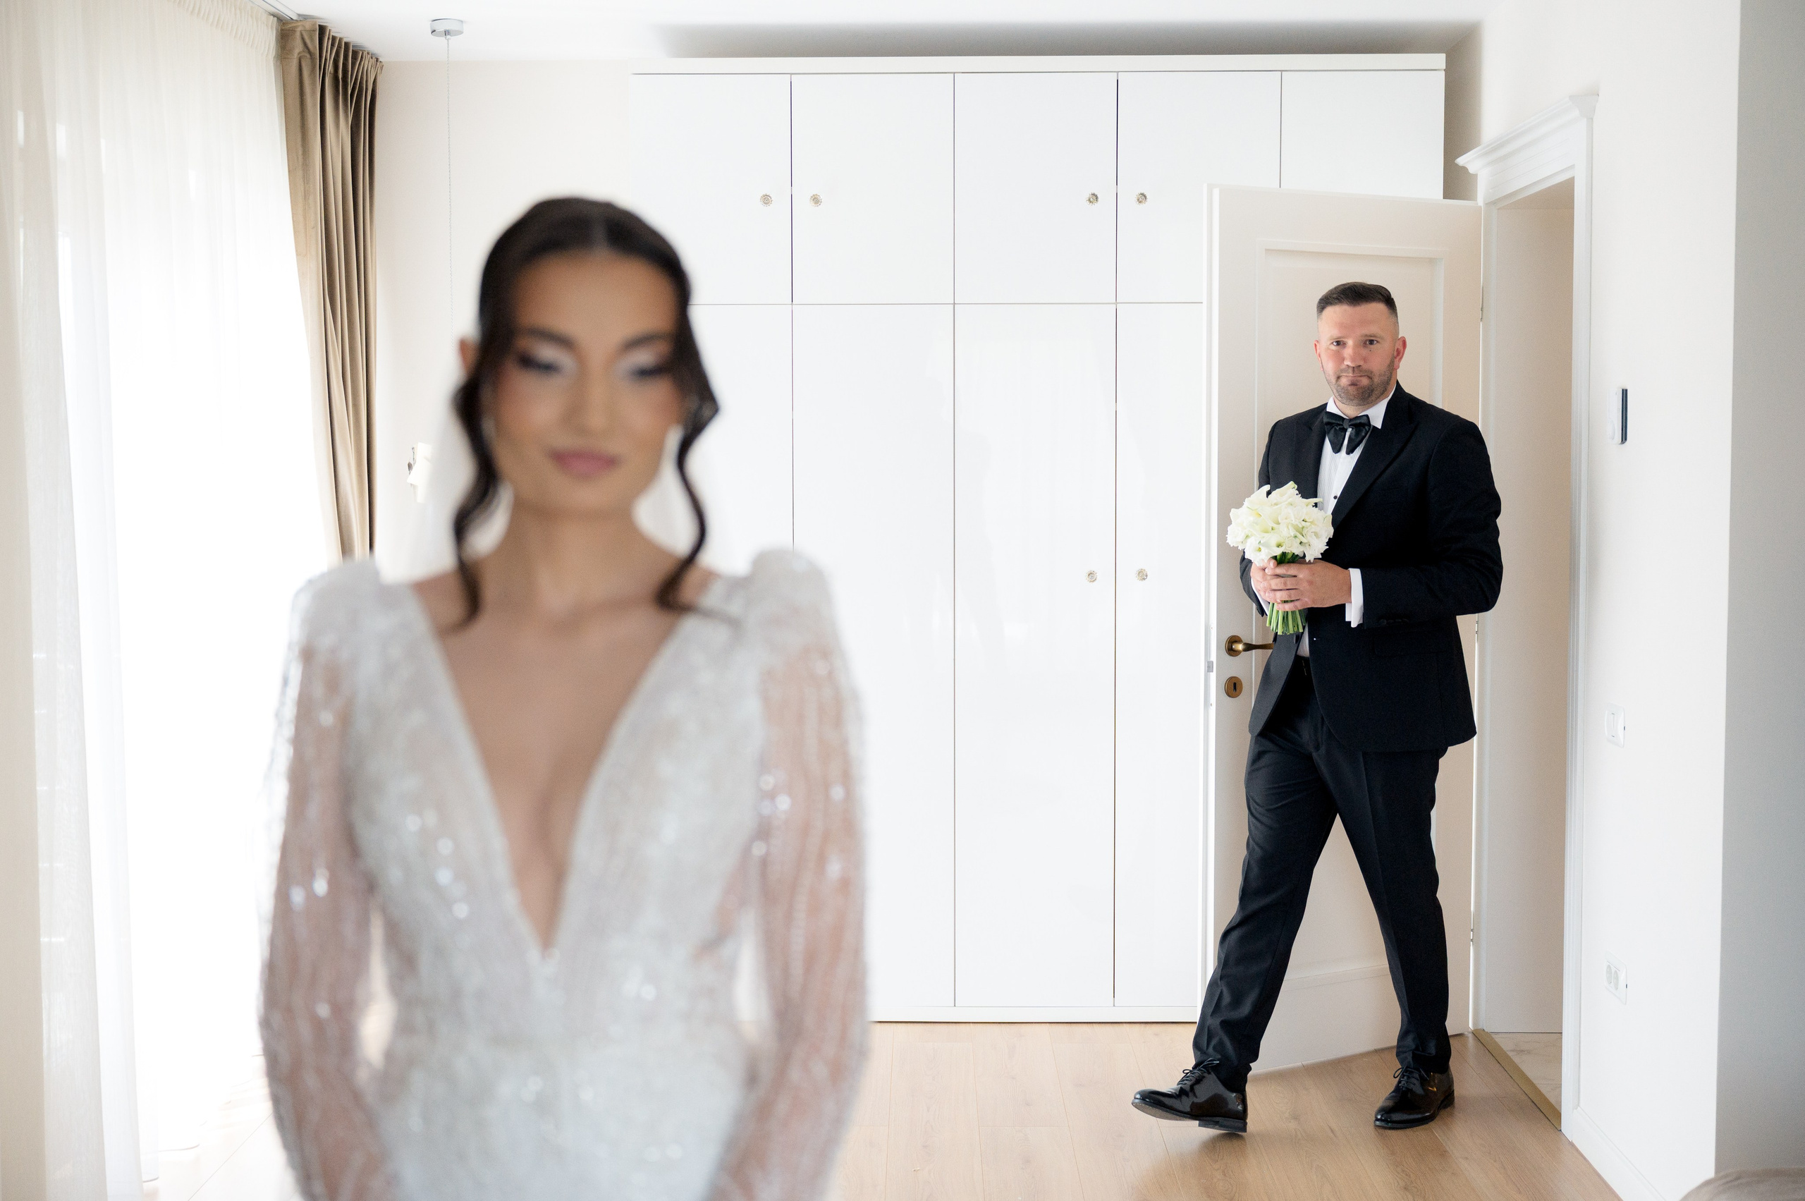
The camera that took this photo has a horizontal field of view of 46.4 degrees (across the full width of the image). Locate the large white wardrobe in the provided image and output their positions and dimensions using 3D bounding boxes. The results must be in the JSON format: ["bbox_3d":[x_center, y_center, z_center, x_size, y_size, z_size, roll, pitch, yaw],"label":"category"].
[{"bbox_3d":[0.333,-0.152,5.506,1.996,2.400,0.560,0,3,1],"label":"large white wardrobe"}]

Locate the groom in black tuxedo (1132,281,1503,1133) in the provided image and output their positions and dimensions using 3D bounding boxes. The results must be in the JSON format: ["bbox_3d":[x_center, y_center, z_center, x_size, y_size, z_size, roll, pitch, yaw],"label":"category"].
[{"bbox_3d":[0.880,0.230,4.373,0.560,1.777,0.720,3,5,43],"label":"groom in black tuxedo"}]

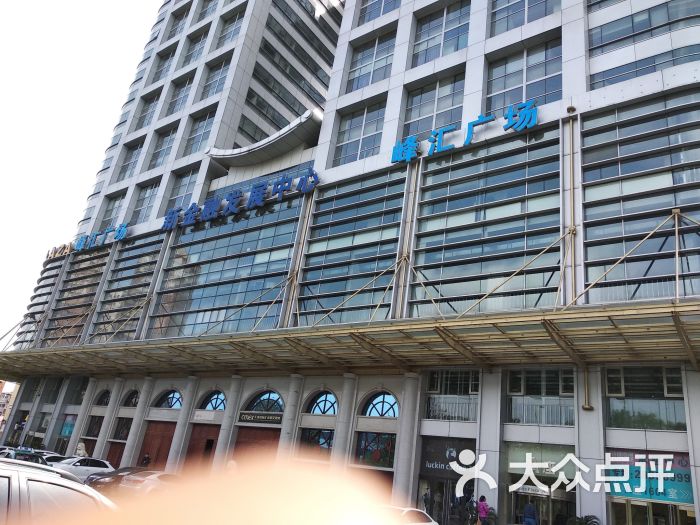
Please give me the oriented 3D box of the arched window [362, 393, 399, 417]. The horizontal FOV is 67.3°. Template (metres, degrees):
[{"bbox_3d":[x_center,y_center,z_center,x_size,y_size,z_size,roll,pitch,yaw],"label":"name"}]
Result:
[{"bbox_3d":[1.867,7.831,28.957,2.760,1.368,0.200,-9,-29,35],"label":"arched window"}]

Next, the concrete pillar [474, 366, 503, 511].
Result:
[{"bbox_3d":[6.567,8.762,24.179,1.080,7.350,1.000,-9,-29,36],"label":"concrete pillar"}]

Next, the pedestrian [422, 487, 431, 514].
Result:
[{"bbox_3d":[3.545,11.428,24.455,0.500,1.670,0.360,14,-24,-13],"label":"pedestrian"}]

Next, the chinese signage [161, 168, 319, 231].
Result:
[{"bbox_3d":[-9.113,-4.738,41.061,17.300,2.250,0.350,-9,-29,36],"label":"chinese signage"}]

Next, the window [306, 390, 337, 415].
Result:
[{"bbox_3d":[-1.435,8.360,31.335,2.760,1.368,0.200,-9,-29,35],"label":"window"}]

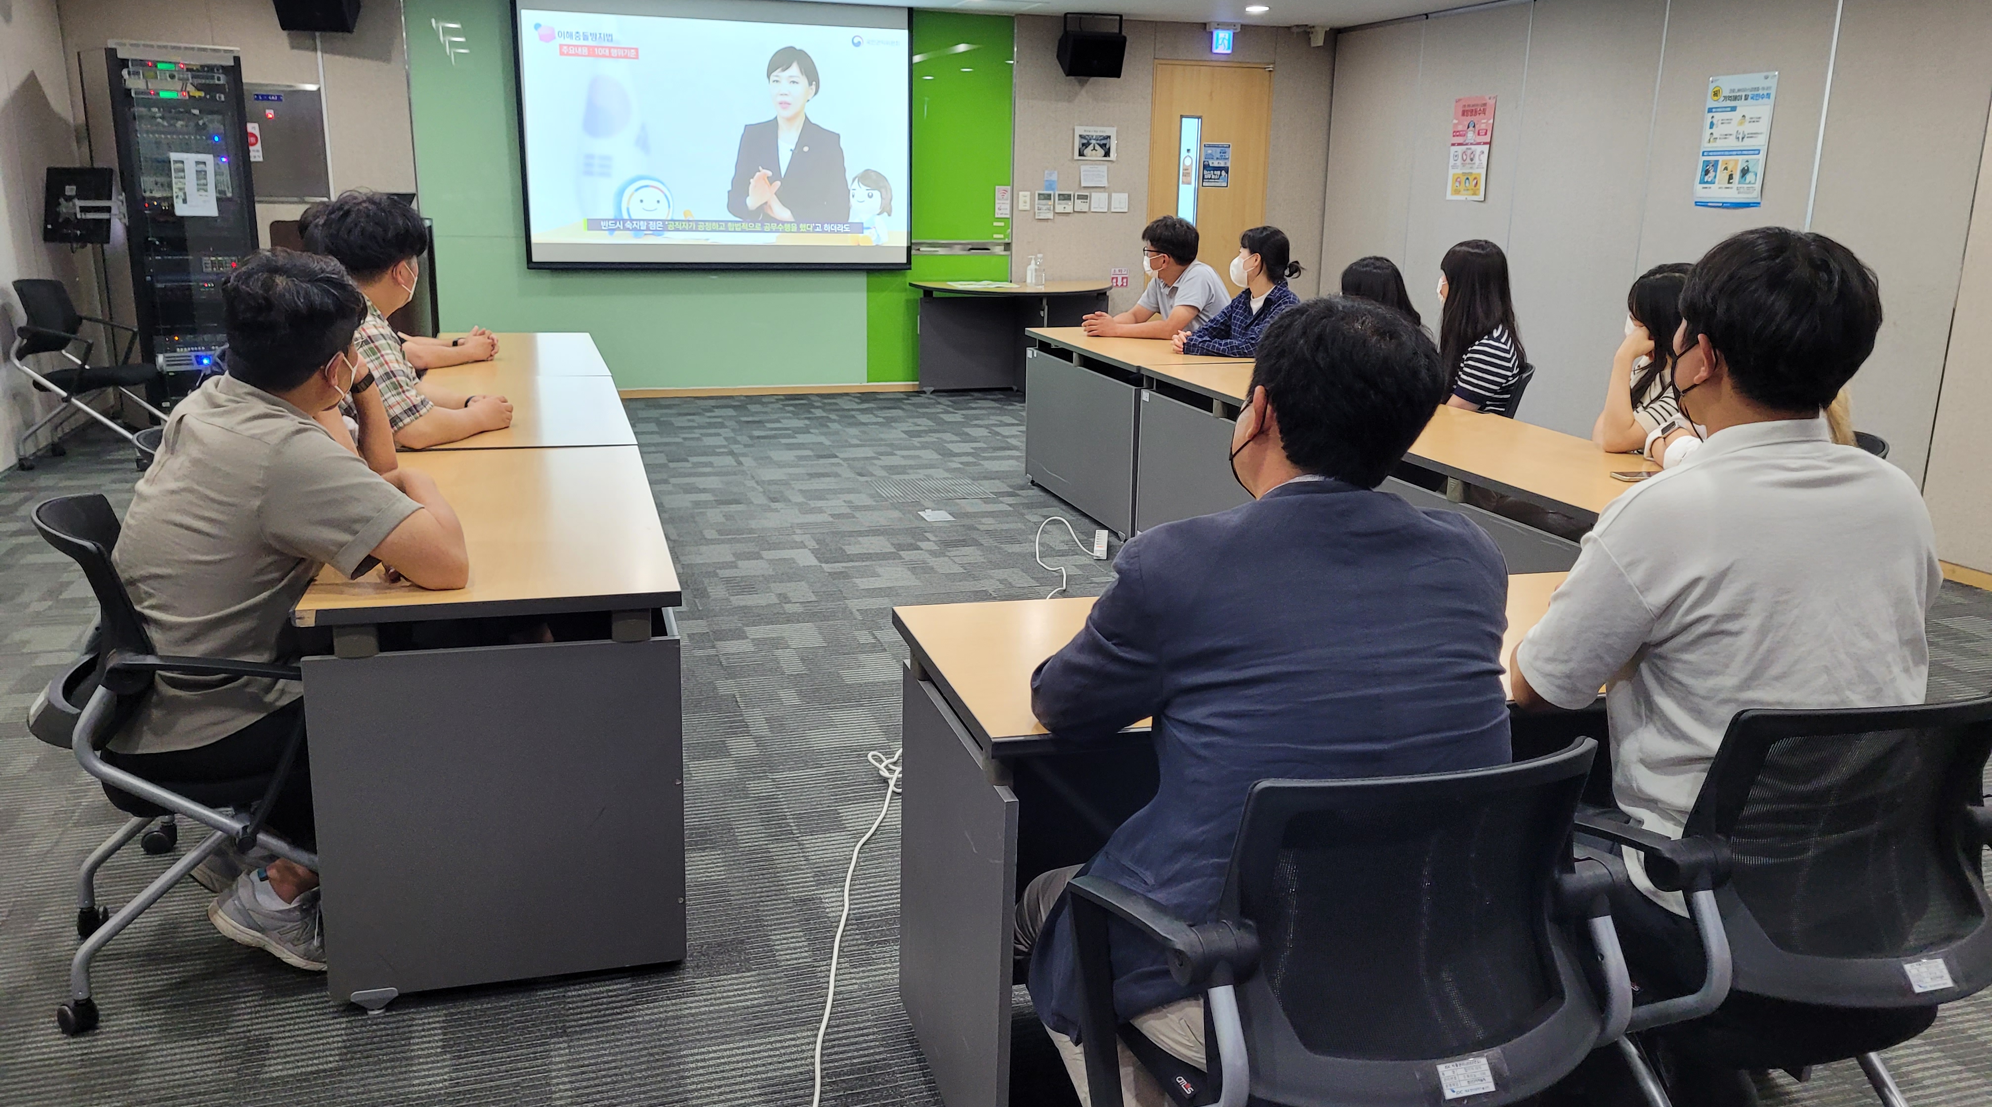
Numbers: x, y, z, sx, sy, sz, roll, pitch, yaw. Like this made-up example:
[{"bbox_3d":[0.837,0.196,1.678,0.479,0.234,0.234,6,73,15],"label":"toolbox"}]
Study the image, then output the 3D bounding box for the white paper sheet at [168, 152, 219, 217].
[{"bbox_3d":[-4.227,-1.940,7.889,0.207,0.305,0.012,-9,17,-35],"label":"white paper sheet"}]

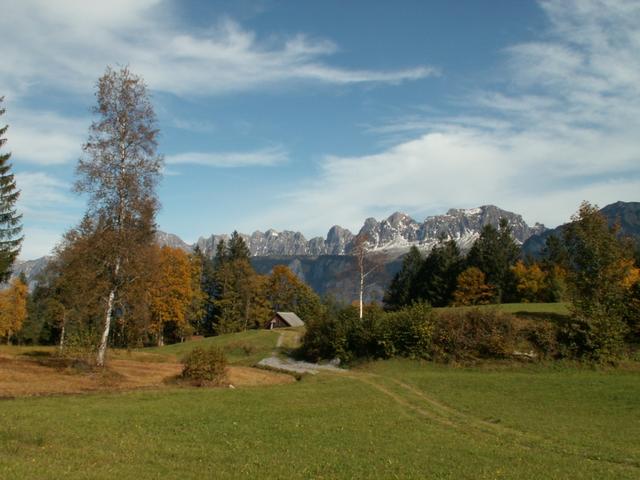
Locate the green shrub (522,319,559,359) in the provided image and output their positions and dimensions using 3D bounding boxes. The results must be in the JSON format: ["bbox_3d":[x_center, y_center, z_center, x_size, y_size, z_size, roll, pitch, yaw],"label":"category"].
[{"bbox_3d":[17.719,7.915,52.000,2.850,3.210,2.850,0,-5,0],"label":"green shrub"}]

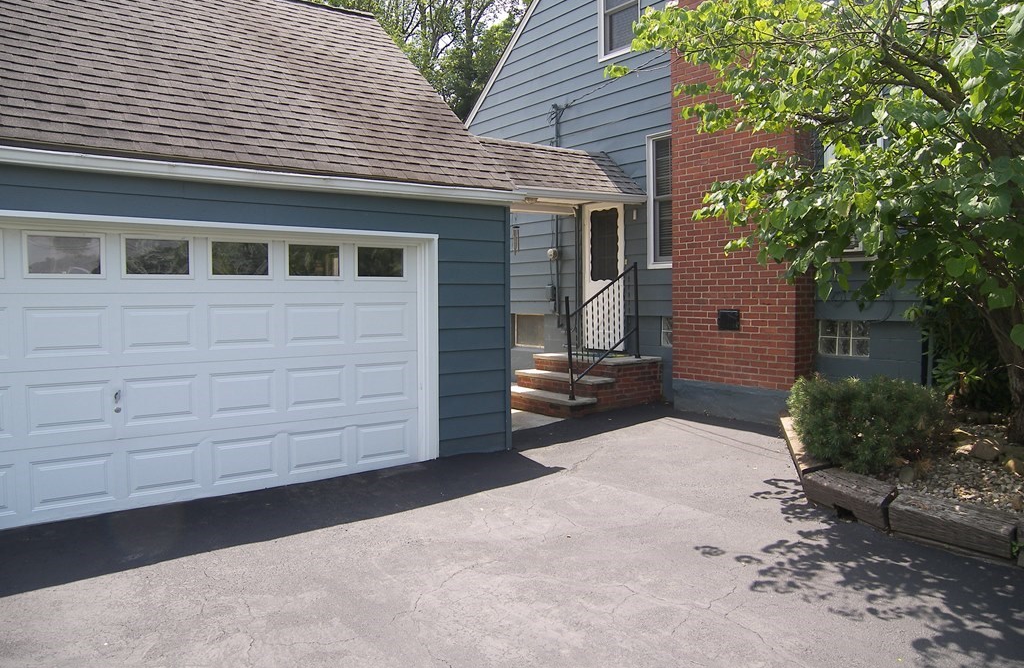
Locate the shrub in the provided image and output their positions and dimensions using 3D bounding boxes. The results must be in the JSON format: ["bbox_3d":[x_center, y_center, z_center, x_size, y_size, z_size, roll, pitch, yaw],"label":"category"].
[{"bbox_3d":[2.830,0.650,5.680,1.170,0.660,1.100,1,4,27],"label":"shrub"}]

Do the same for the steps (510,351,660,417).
[{"bbox_3d":[0.876,0.628,9.380,1.580,0.640,1.560,-3,4,-37],"label":"steps"}]

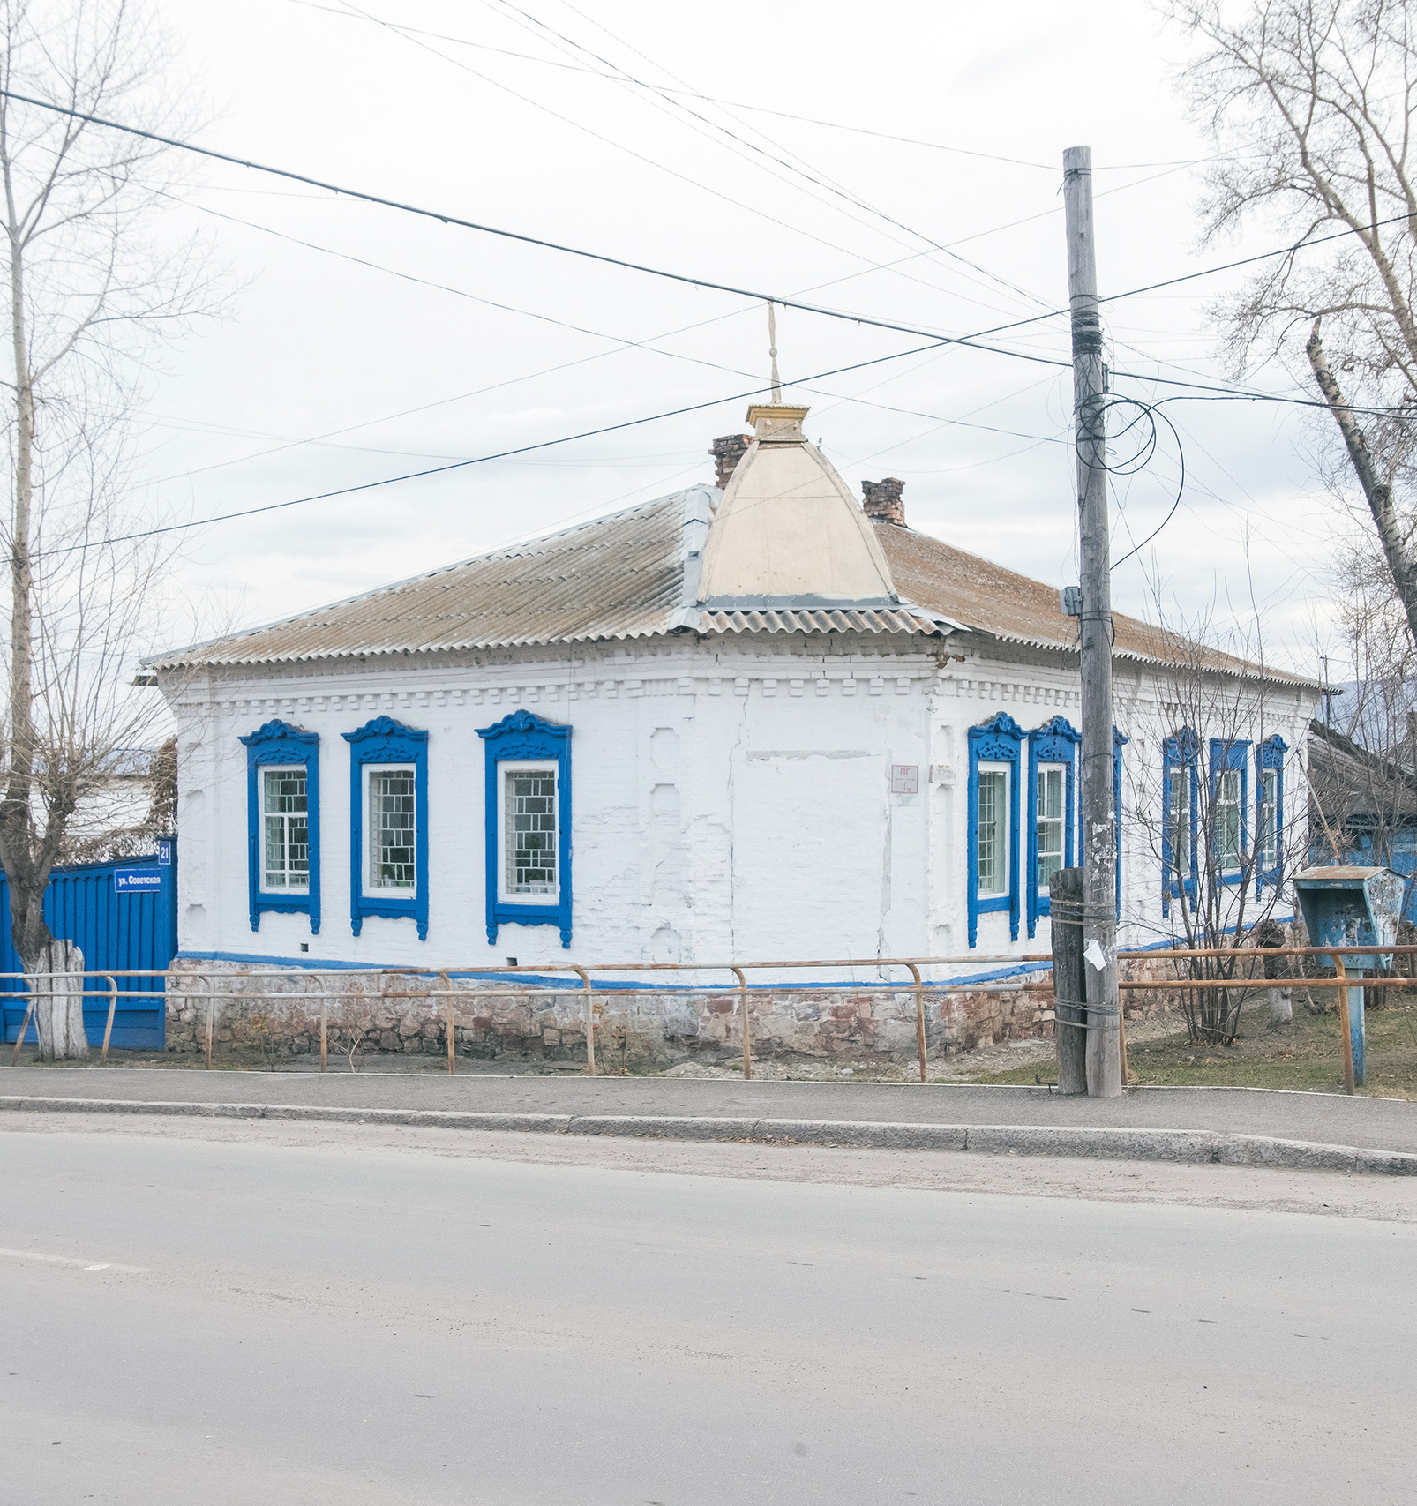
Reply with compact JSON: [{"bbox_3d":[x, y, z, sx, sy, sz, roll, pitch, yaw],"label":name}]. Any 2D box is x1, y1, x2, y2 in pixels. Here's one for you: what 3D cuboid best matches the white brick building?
[{"bbox_3d":[1.334,-0.169,23.719,9.688,6.600,13.455,-1,-2,35],"label":"white brick building"}]

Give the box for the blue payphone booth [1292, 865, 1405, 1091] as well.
[{"bbox_3d":[4.649,1.609,13.078,0.560,1.569,0.620,-3,-2,42],"label":"blue payphone booth"}]

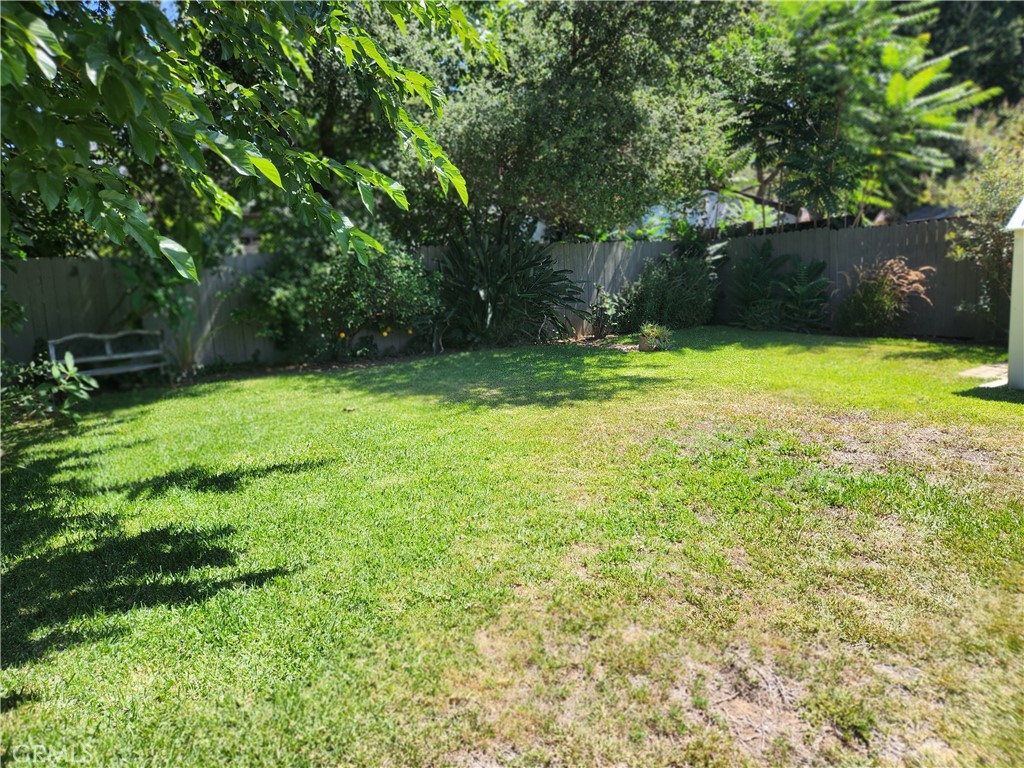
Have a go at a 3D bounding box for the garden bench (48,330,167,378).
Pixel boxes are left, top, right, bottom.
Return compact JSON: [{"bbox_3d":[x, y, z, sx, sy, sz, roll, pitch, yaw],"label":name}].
[{"bbox_3d":[-5.907,-0.277,10.070,1.470,0.860,0.580,-8,11,-34],"label":"garden bench"}]

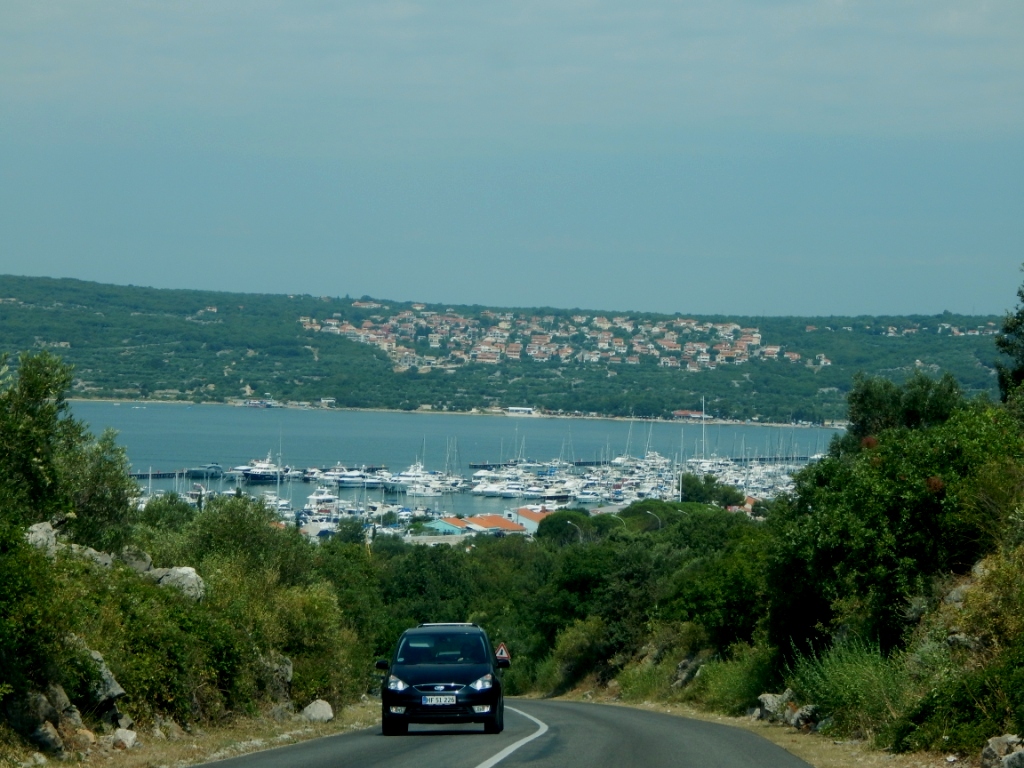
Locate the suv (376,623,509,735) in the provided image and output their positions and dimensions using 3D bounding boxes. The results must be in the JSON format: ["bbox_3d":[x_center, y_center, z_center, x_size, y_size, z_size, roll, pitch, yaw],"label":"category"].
[{"bbox_3d":[-1.080,4.710,40.600,1.950,1.790,4.800,0,-7,1],"label":"suv"}]

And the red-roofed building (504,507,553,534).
[{"bbox_3d":[4.100,29.300,535.000,9.500,6.300,8.500,0,0,27],"label":"red-roofed building"}]

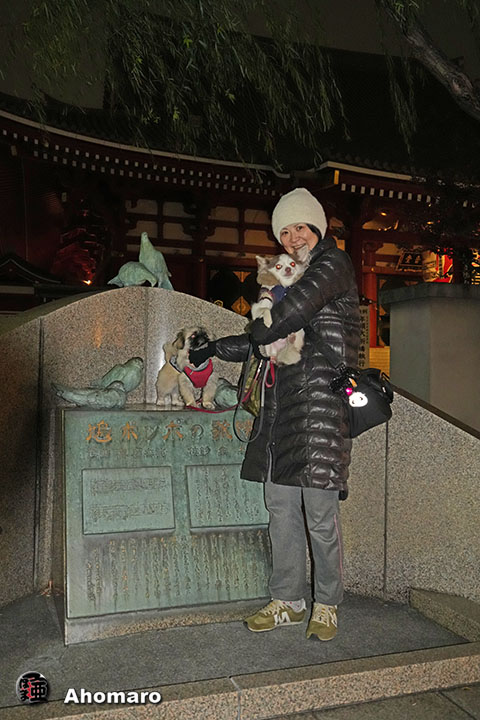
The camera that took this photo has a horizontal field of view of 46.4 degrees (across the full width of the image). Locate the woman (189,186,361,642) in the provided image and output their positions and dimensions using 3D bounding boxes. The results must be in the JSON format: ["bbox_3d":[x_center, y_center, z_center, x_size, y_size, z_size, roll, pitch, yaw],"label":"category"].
[{"bbox_3d":[0.127,0.164,2.143,0.430,1.620,0.650,2,-1,-40],"label":"woman"}]

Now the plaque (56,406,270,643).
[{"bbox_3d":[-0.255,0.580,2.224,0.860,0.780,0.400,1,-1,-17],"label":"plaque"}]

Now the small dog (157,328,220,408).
[{"bbox_3d":[-0.237,0.033,2.480,0.180,0.355,0.330,2,-1,-38],"label":"small dog"}]

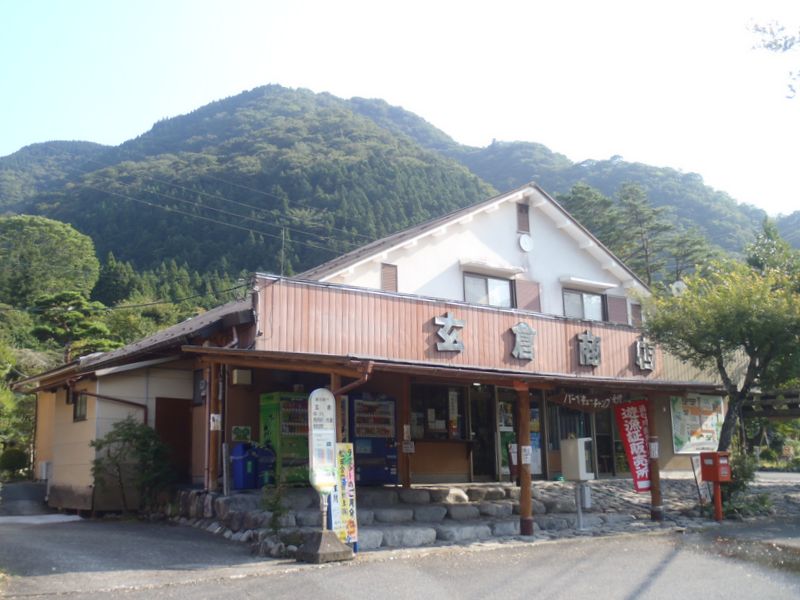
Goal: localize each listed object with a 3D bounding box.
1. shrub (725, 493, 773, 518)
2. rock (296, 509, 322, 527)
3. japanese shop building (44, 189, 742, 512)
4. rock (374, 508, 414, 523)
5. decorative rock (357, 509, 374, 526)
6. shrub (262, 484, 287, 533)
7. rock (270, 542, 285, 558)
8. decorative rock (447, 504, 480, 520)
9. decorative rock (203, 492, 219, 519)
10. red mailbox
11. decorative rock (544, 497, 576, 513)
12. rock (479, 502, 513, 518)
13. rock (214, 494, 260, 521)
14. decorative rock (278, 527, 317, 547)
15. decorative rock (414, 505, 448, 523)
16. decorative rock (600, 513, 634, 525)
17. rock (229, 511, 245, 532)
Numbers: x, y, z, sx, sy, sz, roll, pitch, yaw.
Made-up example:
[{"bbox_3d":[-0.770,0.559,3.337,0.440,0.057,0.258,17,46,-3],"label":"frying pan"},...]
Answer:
[{"bbox_3d":[7.672,4.526,18.352,1.000,0.550,0.750,0,-10,0],"label":"shrub"},{"bbox_3d":[-1.392,3.341,12.793,0.400,0.260,0.330,8,-13,-37],"label":"rock"},{"bbox_3d":[-0.215,1.249,20.492,14.700,7.100,11.400,7,-13,-37],"label":"japanese shop building"},{"bbox_3d":[-0.088,3.445,13.300,0.580,0.220,0.360,7,-13,-37],"label":"rock"},{"bbox_3d":[-0.543,3.425,13.100,0.360,0.270,0.330,7,-13,-37],"label":"decorative rock"},{"bbox_3d":[-1.840,3.057,12.200,0.340,0.690,0.340,7,-13,-37],"label":"shrub"},{"bbox_3d":[-1.691,3.457,11.486,0.160,0.210,0.170,8,-13,-37],"label":"rock"},{"bbox_3d":[1.118,3.737,14.646,0.580,0.260,0.360,8,-13,-37],"label":"decorative rock"},{"bbox_3d":[-3.062,3.317,13.442,0.200,0.390,0.240,8,-13,-37],"label":"decorative rock"},{"bbox_3d":[6.181,3.262,16.300,0.440,0.560,0.380,7,-13,-37],"label":"red mailbox"},{"bbox_3d":[3.122,3.974,16.183,0.620,0.280,0.370,8,-13,-37],"label":"decorative rock"},{"bbox_3d":[1.630,3.593,14.200,0.500,0.250,0.360,7,-13,-37],"label":"rock"},{"bbox_3d":[-2.441,3.117,12.500,0.580,0.340,0.420,7,-13,-37],"label":"rock"},{"bbox_3d":[-1.476,3.404,11.990,0.500,0.260,0.360,8,-13,-37],"label":"decorative rock"},{"bbox_3d":[0.537,3.632,14.172,0.580,0.280,0.360,8,-13,-37],"label":"decorative rock"},{"bbox_3d":[4.317,4.333,16.512,0.700,0.210,0.380,8,-13,-37],"label":"decorative rock"},{"bbox_3d":[-2.397,3.248,12.200,0.210,0.310,0.220,7,-13,-37],"label":"rock"}]

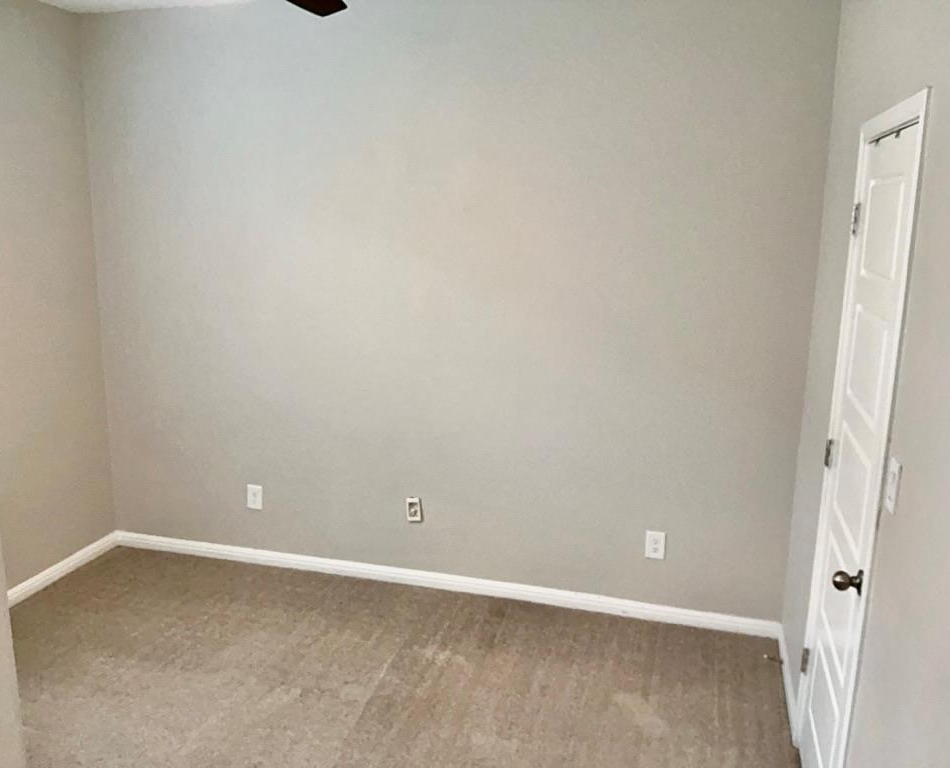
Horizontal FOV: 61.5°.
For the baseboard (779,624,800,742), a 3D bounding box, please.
[{"bbox_3d":[1.215,1.131,3.101,0.015,0.080,0.729,4,13,15],"label":"baseboard"}]

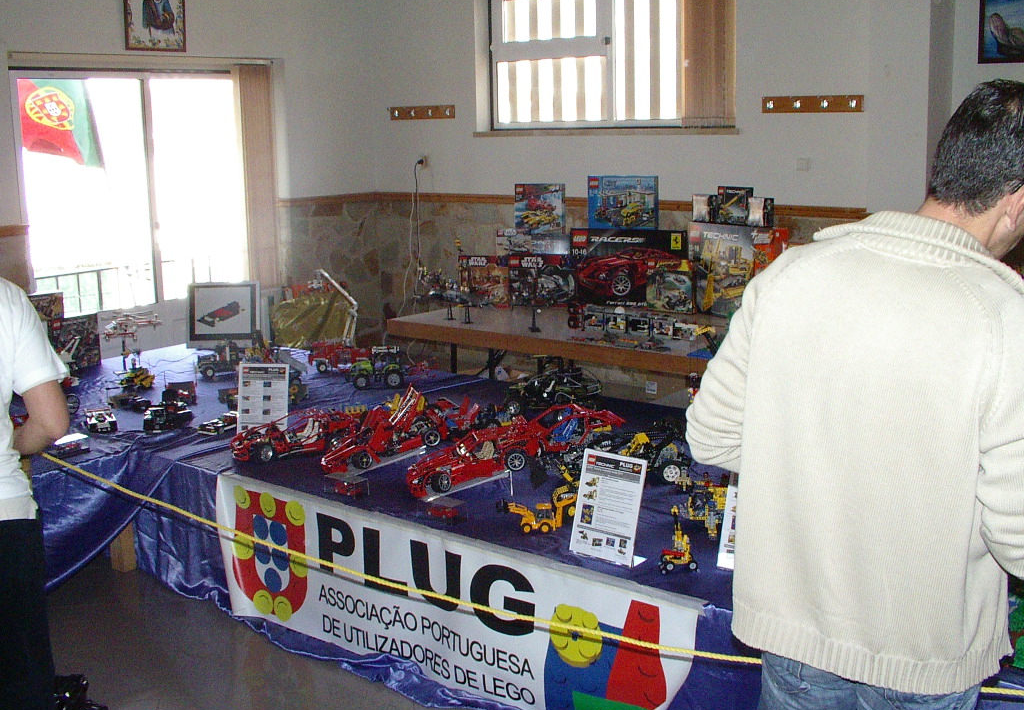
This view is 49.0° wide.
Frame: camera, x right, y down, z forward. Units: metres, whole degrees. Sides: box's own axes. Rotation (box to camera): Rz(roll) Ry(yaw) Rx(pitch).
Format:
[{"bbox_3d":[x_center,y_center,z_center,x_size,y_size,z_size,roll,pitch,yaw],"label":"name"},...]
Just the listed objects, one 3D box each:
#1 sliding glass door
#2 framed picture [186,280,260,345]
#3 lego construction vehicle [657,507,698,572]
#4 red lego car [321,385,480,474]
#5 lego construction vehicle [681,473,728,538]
[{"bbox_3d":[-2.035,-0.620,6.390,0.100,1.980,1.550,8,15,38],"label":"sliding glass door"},{"bbox_3d":[-1.604,-0.220,6.250,0.405,0.375,0.060,-1,1,0],"label":"framed picture"},{"bbox_3d":[0.444,0.491,2.990,0.105,0.175,0.080,-1,11,0],"label":"lego construction vehicle"},{"bbox_3d":[-0.418,0.276,4.000,0.470,0.175,0.230,-16,15,-12],"label":"red lego car"},{"bbox_3d":[0.576,0.446,3.330,0.160,0.130,0.180,-1,11,0],"label":"lego construction vehicle"}]

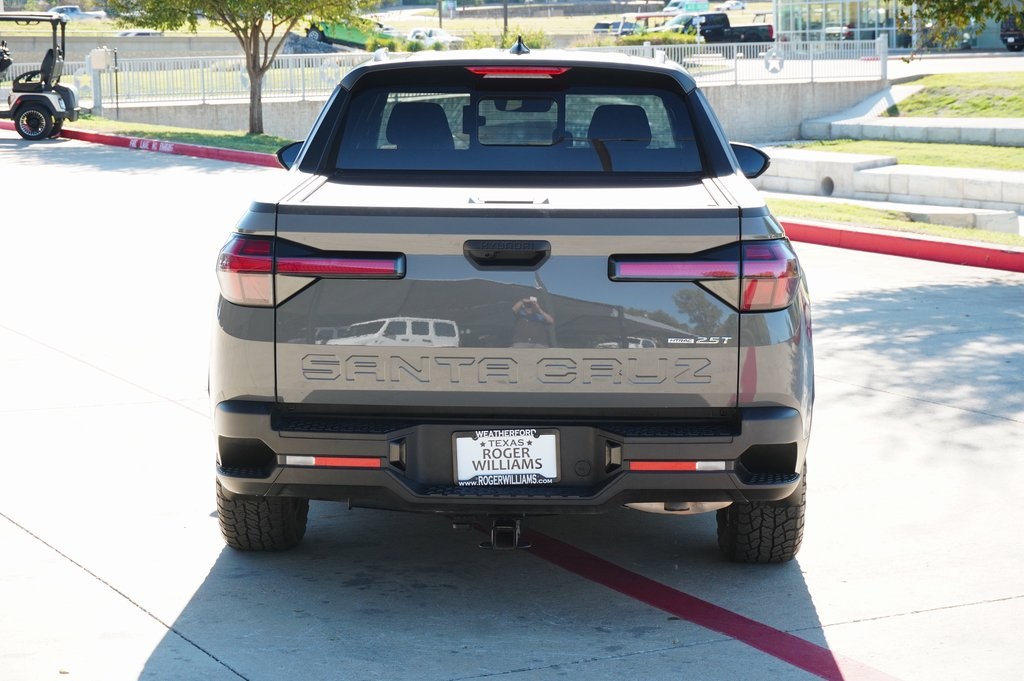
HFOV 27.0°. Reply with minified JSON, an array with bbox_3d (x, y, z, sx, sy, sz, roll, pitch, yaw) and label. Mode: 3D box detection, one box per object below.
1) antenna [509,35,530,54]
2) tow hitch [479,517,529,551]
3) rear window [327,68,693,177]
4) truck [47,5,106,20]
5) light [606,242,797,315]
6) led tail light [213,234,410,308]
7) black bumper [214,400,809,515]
[{"bbox_3d":[0.031,-1.072,7.748,0.075,0.065,0.160,1,8,1],"label":"antenna"},{"bbox_3d":[-0.019,0.556,6.228,0.150,0.085,0.170,1,8,1],"label":"tow hitch"},{"bbox_3d":[0.019,-0.757,7.349,1.250,0.420,0.080,1,-25,1],"label":"rear window"},{"bbox_3d":[-32.322,-23.487,155.000,5.600,1.850,1.950,1,8,1],"label":"truck"},{"bbox_3d":[0.571,-0.194,6.206,0.580,0.212,0.240,1,8,1],"label":"light"},{"bbox_3d":[-0.593,-0.206,6.231,0.580,0.212,0.240,1,8,1],"label":"led tail light"},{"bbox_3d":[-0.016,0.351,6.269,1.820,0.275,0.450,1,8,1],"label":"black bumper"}]

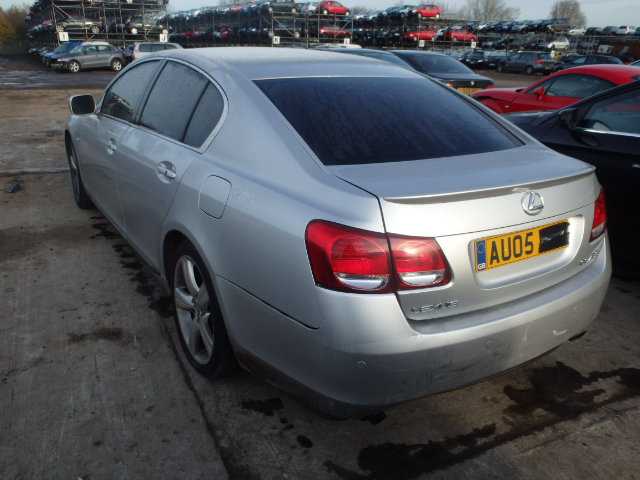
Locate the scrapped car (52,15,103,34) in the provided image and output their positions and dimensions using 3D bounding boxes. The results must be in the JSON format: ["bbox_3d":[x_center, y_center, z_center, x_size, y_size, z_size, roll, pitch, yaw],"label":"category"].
[{"bbox_3d":[-19.081,-16.921,40.650,3.900,1.400,1.740,-10,23,-26],"label":"scrapped car"}]

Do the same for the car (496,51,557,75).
[{"bbox_3d":[14.236,-12.289,35.869,1.760,1.490,4.200,-9,23,-26],"label":"car"}]

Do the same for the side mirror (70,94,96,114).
[{"bbox_3d":[-1.654,-0.944,3.599,0.190,0.135,0.115,-11,24,-32],"label":"side mirror"}]

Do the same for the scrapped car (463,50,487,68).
[{"bbox_3d":[12.157,-14.064,40.431,1.680,1.460,3.950,9,22,18],"label":"scrapped car"}]

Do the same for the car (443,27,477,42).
[{"bbox_3d":[15.020,-21.794,54.959,3.800,1.420,1.660,-8,23,-25],"label":"car"}]

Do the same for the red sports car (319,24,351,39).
[{"bbox_3d":[1.691,-21.285,52.850,3.700,1.380,1.650,-6,22,-21],"label":"red sports car"}]

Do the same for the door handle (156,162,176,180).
[{"bbox_3d":[-0.655,-0.291,2.208,0.050,0.065,0.205,-11,24,-32],"label":"door handle"}]

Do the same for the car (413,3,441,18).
[{"bbox_3d":[10.977,-23.663,53.612,3.650,1.430,1.650,-11,24,-29],"label":"car"}]

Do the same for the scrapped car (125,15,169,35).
[{"bbox_3d":[-14.113,-17.775,42.862,3.850,1.430,1.670,-7,22,-21],"label":"scrapped car"}]

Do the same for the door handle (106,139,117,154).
[{"bbox_3d":[-1.226,-0.550,3.043,0.050,0.065,0.205,-11,24,-32],"label":"door handle"}]

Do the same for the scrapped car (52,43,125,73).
[{"bbox_3d":[-14.140,-11.186,31.736,4.350,1.580,1.820,-15,27,-38],"label":"scrapped car"}]

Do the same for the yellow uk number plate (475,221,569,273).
[{"bbox_3d":[0.721,0.014,1.810,0.520,0.111,0.020,-11,14,-32],"label":"yellow uk number plate"}]

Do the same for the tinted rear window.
[{"bbox_3d":[0.310,-0.578,2.292,1.140,0.100,0.730,-11,46,-32],"label":"tinted rear window"}]

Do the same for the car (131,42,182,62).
[{"bbox_3d":[-9.872,-11.971,33.957,4.600,1.700,1.790,-7,22,-21],"label":"car"}]

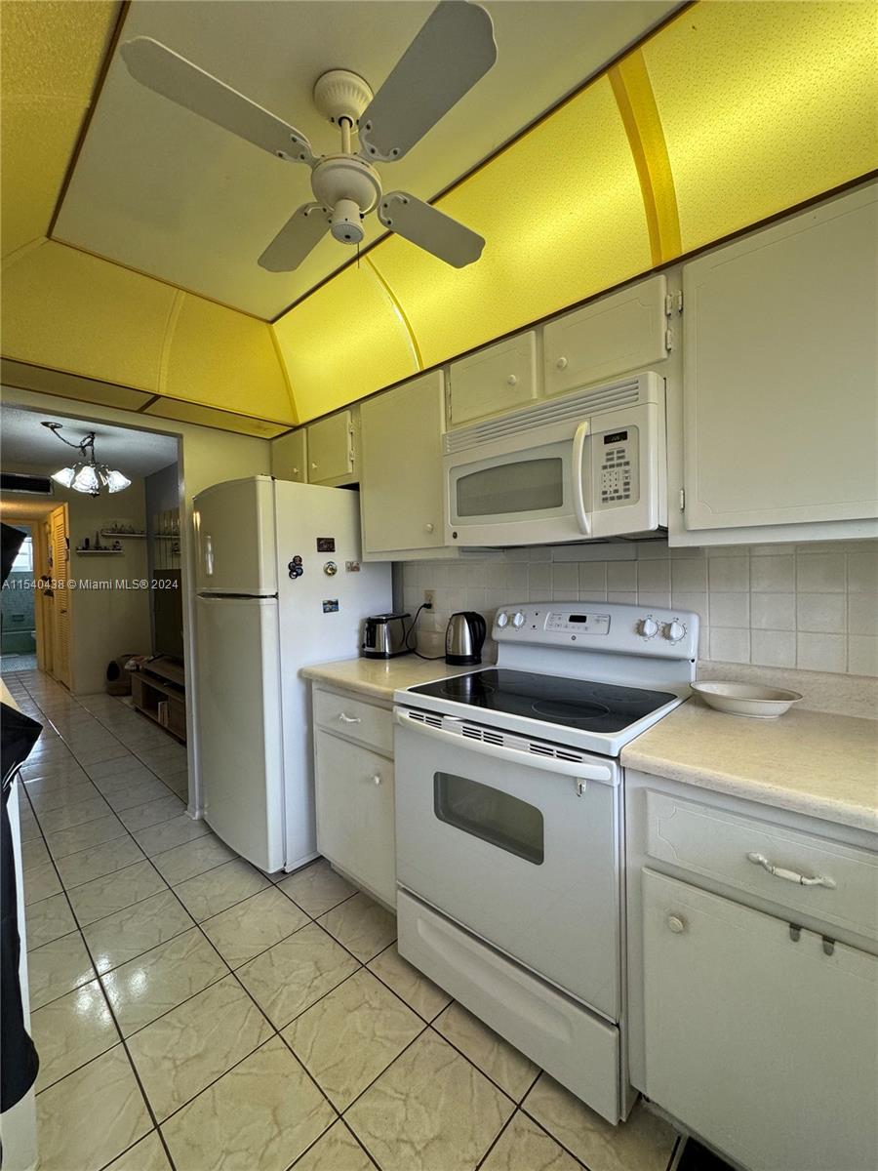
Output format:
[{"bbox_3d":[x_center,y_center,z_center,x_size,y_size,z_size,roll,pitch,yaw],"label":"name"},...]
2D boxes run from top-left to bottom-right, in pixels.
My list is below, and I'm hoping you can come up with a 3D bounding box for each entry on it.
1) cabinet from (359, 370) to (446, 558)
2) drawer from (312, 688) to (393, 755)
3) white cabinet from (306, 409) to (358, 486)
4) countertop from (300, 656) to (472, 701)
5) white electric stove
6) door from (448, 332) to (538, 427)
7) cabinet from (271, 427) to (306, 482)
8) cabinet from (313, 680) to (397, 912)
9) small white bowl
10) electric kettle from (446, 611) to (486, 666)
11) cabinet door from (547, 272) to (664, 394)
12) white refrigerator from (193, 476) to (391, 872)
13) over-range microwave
[{"bbox_3d":[-0.044,-0.468,2.078,0.540,0.715,0.335,0,2,44],"label":"cabinet"},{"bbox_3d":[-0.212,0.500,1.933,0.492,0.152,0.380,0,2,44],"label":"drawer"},{"bbox_3d":[-0.433,-0.677,2.450,0.428,0.320,0.303,0,2,44],"label":"white cabinet"},{"bbox_3d":[-0.148,0.357,2.005,0.590,0.040,0.628,0,2,44],"label":"countertop"},{"bbox_3d":[0.333,0.661,1.536,0.758,1.180,0.655,0,2,44],"label":"white electric stove"},{"bbox_3d":[0.187,-0.718,1.677,0.358,0.217,0.024,0,2,44],"label":"door"},{"bbox_3d":[-0.704,-0.667,2.699,0.360,0.320,0.330,0,2,44],"label":"cabinet"},{"bbox_3d":[-0.122,0.798,2.015,0.562,0.846,0.612,0,2,44],"label":"cabinet"},{"bbox_3d":[0.844,0.319,1.315,0.252,0.055,0.208,0,2,44],"label":"small white bowl"},{"bbox_3d":[0.123,0.222,2.017,0.207,0.218,0.154,0,2,44],"label":"electric kettle"},{"bbox_3d":[0.469,-0.701,1.366,0.366,0.212,0.028,0,2,44],"label":"cabinet door"},{"bbox_3d":[-0.755,0.397,2.431,0.745,1.710,0.740,0,2,44],"label":"white refrigerator"},{"bbox_3d":[0.406,-0.354,1.603,0.756,0.410,0.385,0,2,44],"label":"over-range microwave"}]

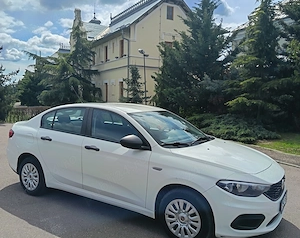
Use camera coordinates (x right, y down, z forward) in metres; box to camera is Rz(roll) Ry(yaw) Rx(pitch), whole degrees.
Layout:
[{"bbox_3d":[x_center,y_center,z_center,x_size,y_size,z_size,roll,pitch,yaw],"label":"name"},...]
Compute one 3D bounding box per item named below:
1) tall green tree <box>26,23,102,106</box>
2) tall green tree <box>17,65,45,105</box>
[{"bbox_3d":[-5.771,-3.133,18.500,5.200,6.660,5.050,2,4,0],"label":"tall green tree"},{"bbox_3d":[-9.322,-2.147,22.000,2.700,4.020,2.620,2,4,0],"label":"tall green tree"}]

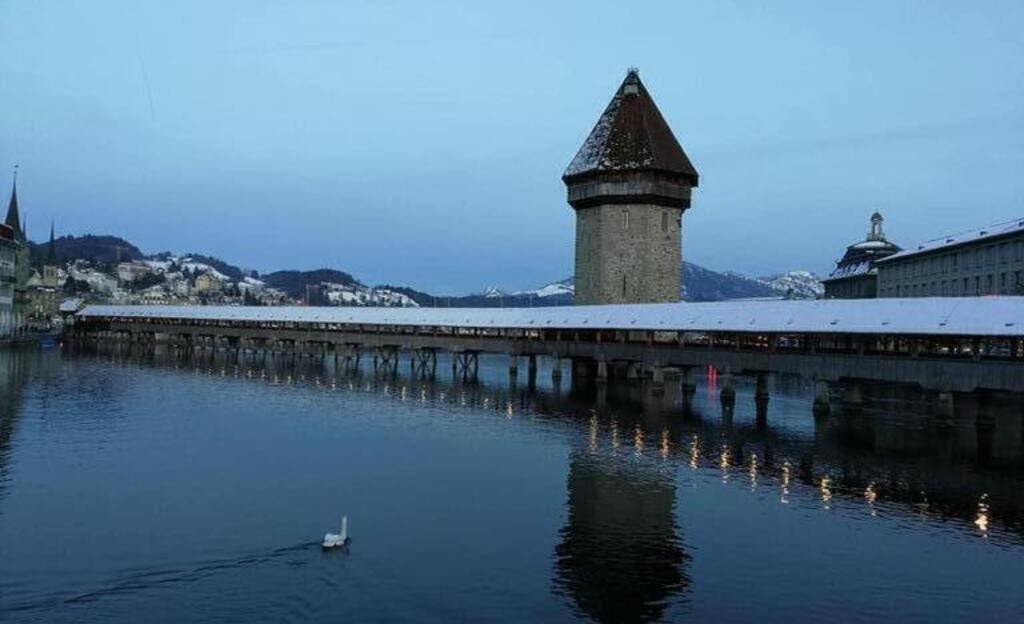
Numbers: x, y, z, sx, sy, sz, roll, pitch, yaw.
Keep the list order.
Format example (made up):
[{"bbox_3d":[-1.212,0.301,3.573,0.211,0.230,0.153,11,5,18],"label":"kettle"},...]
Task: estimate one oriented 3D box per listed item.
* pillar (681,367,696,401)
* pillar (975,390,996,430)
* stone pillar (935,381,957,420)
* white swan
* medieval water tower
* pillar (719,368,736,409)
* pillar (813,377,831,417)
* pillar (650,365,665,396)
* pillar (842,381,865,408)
[{"bbox_3d":[15.105,5.541,68.084,1.050,2.450,1.050,2,-1,-25],"label":"pillar"},{"bbox_3d":[26.370,5.314,44.434,1.050,2.450,1.050,2,-1,-25],"label":"pillar"},{"bbox_3d":[23.243,5.197,42.725,1.050,2.450,1.050,2,-1,-25],"label":"stone pillar"},{"bbox_3d":[-3.921,4.871,17.837,0.420,0.640,0.880,1,-2,36],"label":"white swan"},{"bbox_3d":[13.231,-10.058,90.277,15.000,34.300,15.000,1,-1,11],"label":"medieval water tower"},{"bbox_3d":[15.778,5.348,58.397,1.050,2.450,1.050,2,-1,-25],"label":"pillar"},{"bbox_3d":[19.549,5.272,50.481,1.050,2.450,1.050,2,-1,-25],"label":"pillar"},{"bbox_3d":[12.078,5.422,66.165,1.050,2.450,1.050,2,-1,-25],"label":"pillar"},{"bbox_3d":[22.520,5.392,52.516,1.050,2.450,1.050,2,-1,-25],"label":"pillar"}]

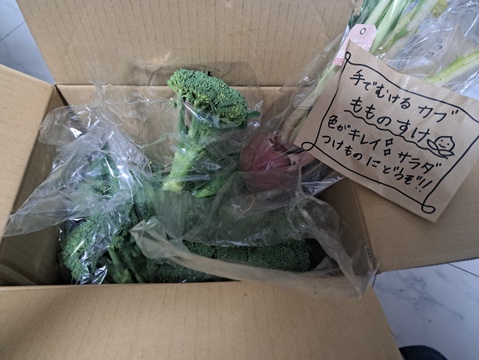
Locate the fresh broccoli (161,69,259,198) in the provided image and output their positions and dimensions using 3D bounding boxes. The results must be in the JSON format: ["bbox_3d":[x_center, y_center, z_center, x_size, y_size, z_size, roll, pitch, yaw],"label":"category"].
[{"bbox_3d":[-0.045,-0.055,0.380,0.100,0.095,0.138,22,96,0],"label":"fresh broccoli"}]

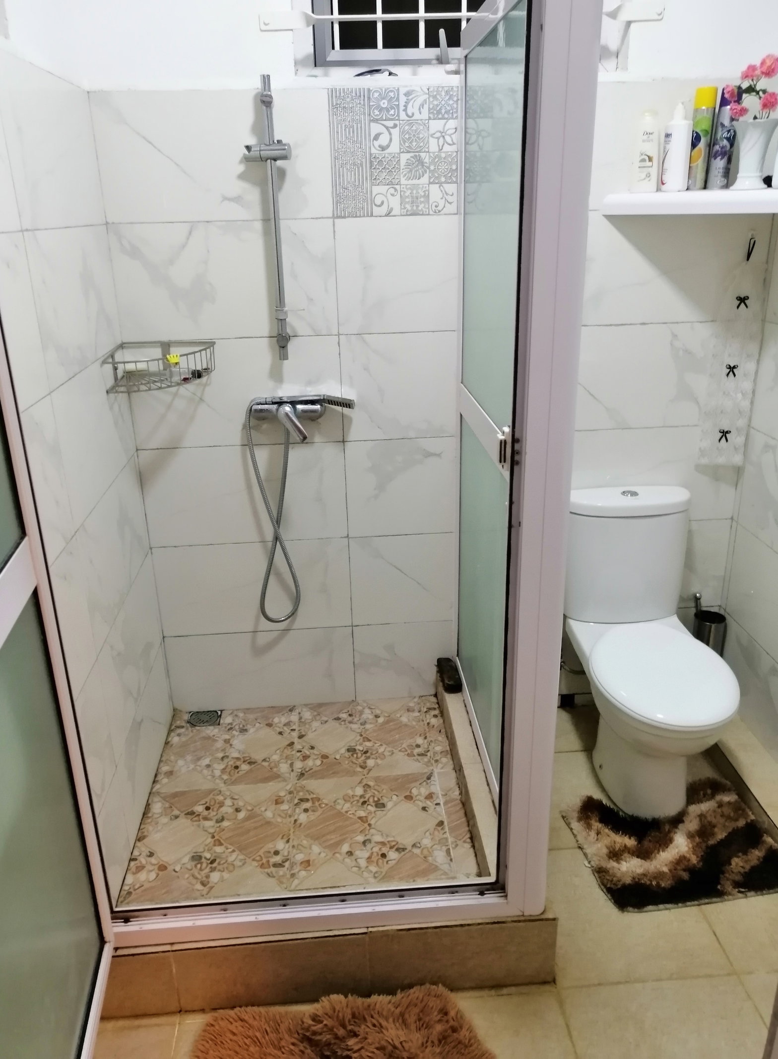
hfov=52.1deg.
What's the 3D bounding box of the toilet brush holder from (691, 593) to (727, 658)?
[{"bbox_3d":[1.020,0.363,2.560,0.102,0.354,0.100,-3,22,-4],"label":"toilet brush holder"}]

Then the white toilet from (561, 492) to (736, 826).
[{"bbox_3d":[0.733,0.363,2.233,0.370,0.808,0.690,-3,22,-3],"label":"white toilet"}]

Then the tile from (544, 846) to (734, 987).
[{"bbox_3d":[0.558,0.929,1.945,0.399,0.010,0.399,-3,22,-3],"label":"tile"}]

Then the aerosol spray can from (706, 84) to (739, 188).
[{"bbox_3d":[0.841,-0.977,1.988,0.051,0.231,0.051,0,22,4],"label":"aerosol spray can"}]

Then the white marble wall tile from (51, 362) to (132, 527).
[{"bbox_3d":[-0.699,-0.250,1.928,0.010,0.302,0.610,-3,22,-3],"label":"white marble wall tile"}]

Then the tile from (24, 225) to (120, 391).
[{"bbox_3d":[-0.701,-0.523,1.794,0.010,0.300,0.610,-3,22,-4],"label":"tile"}]

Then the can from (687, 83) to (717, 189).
[{"bbox_3d":[0.782,-0.973,1.984,0.056,0.232,0.056,-1,22,1],"label":"can"}]

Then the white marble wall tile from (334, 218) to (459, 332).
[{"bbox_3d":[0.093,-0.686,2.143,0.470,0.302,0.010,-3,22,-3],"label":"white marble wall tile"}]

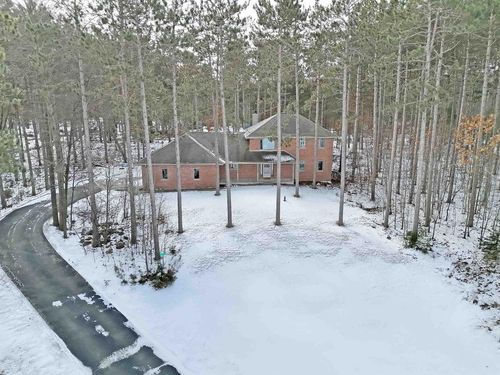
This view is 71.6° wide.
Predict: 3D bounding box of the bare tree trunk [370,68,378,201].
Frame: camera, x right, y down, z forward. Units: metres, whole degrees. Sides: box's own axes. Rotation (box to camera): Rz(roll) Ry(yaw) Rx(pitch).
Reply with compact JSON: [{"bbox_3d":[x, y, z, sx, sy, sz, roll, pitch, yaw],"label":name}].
[{"bbox_3d":[11.580,-4.729,32.246,0.360,12.139,0.360,0,10,0],"label":"bare tree trunk"}]

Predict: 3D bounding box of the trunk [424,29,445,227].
[{"bbox_3d":[13.254,-3.944,24.789,0.370,13.950,0.370,0,10,0],"label":"trunk"}]

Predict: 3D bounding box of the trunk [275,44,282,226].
[{"bbox_3d":[2.170,-3.566,25.624,0.450,13.270,0.450,0,10,0],"label":"trunk"}]

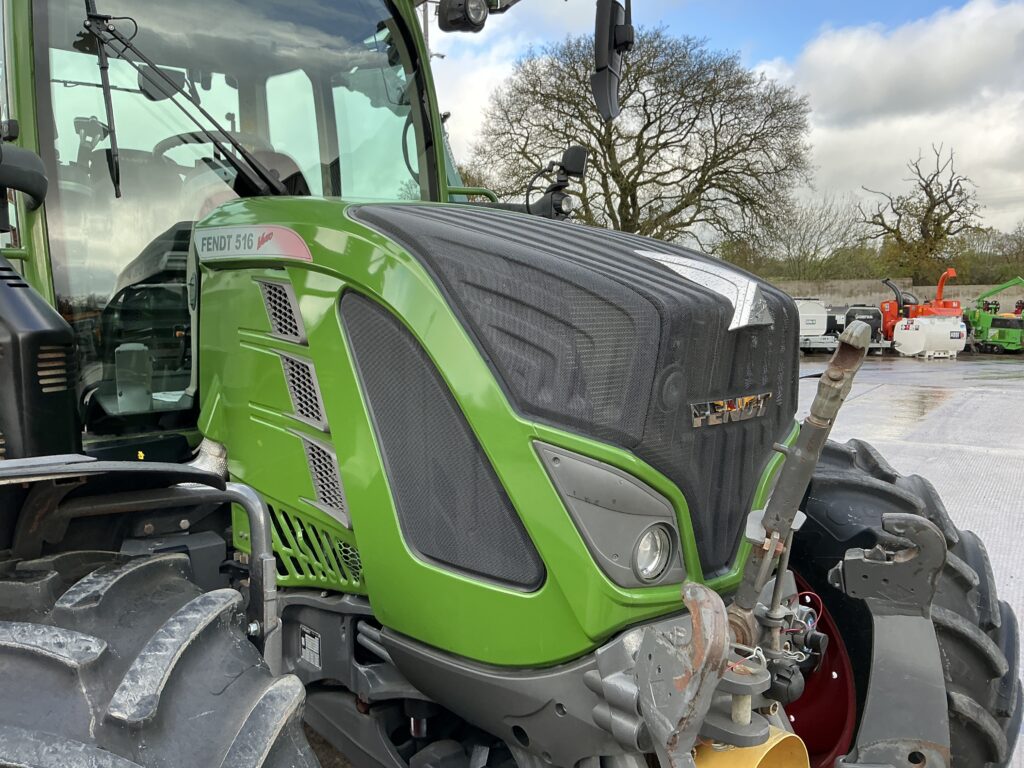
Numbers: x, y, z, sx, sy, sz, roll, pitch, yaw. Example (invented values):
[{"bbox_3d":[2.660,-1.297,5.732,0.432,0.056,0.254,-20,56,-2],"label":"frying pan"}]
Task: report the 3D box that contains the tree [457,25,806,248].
[{"bbox_3d":[6.224,-9.997,41.191,17.544,14.790,17.018,0,6,0],"label":"tree"}]

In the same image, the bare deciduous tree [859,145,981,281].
[{"bbox_3d":[25.934,-9.558,53.300,7.954,11.429,7.556,0,6,0],"label":"bare deciduous tree"}]

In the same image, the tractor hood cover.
[{"bbox_3d":[0.117,-0.072,2.401,0.820,1.010,1.270,-5,8,-42],"label":"tractor hood cover"}]

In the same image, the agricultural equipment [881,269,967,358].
[{"bbox_3d":[12.112,-2.127,24.511,2.495,2.558,1.996,0,6,0],"label":"agricultural equipment"}]

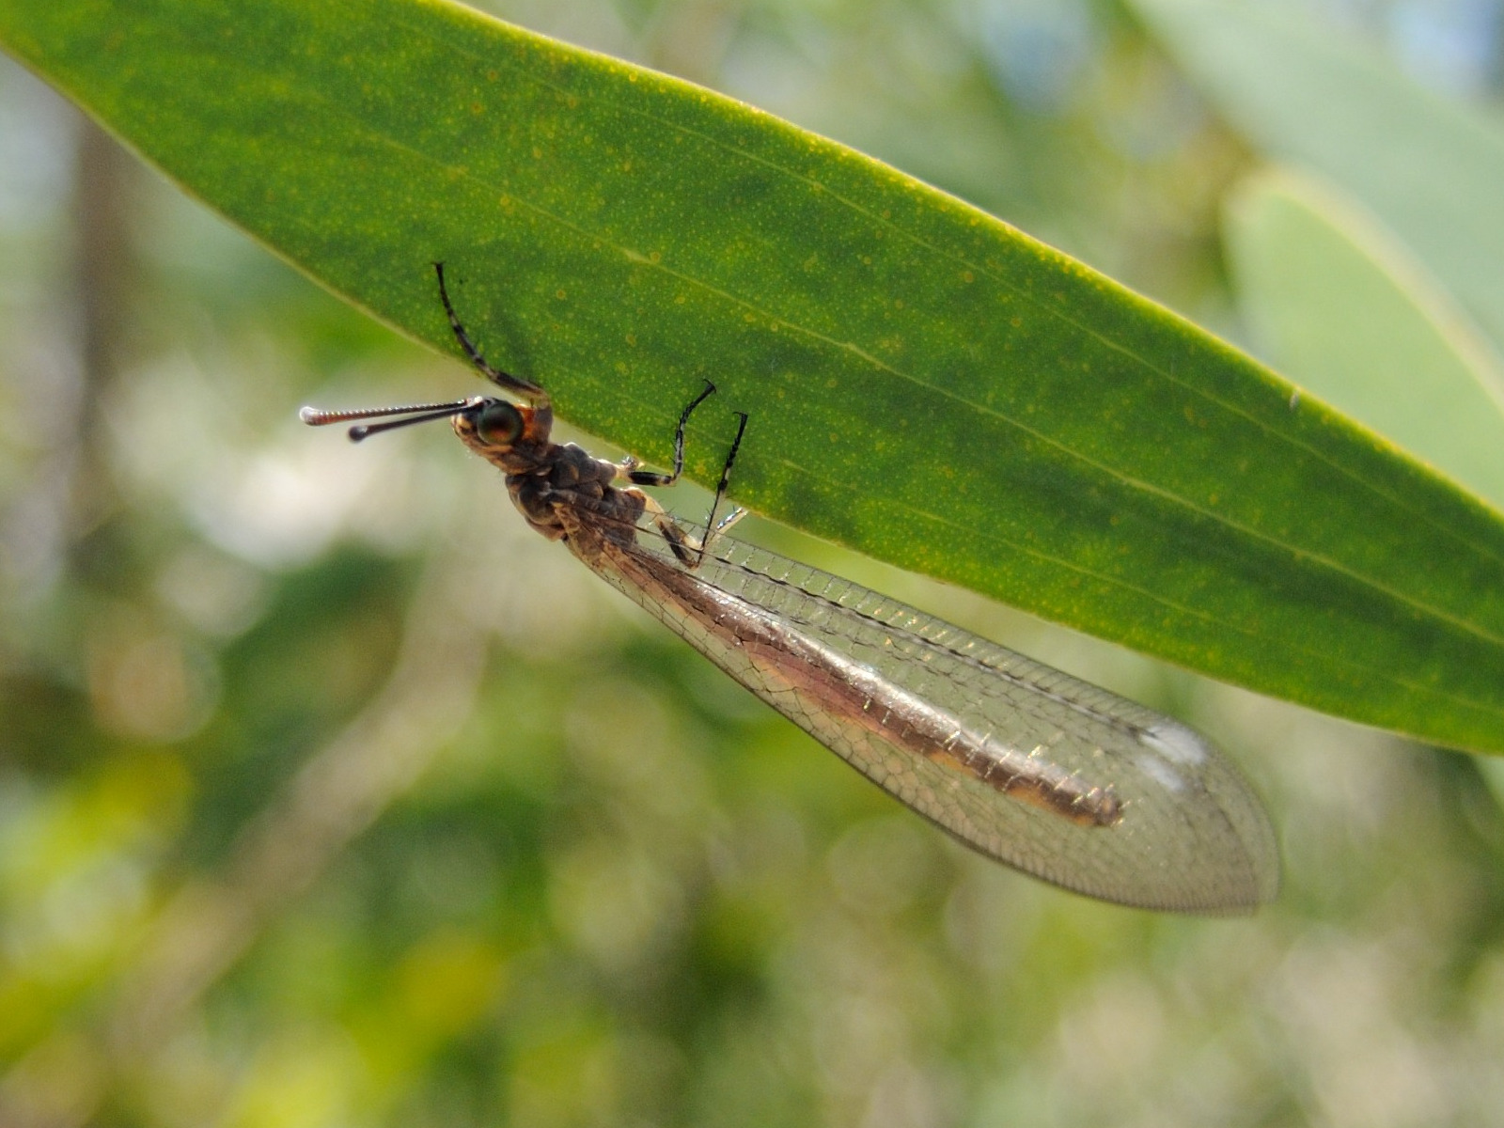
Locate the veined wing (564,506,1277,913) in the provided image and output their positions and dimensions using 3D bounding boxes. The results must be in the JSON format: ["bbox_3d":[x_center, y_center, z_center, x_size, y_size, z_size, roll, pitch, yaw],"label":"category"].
[{"bbox_3d":[0.007,0.006,0.051,0.034,0.009,0.003,27,0,0],"label":"veined wing"}]

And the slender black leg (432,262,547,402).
[{"bbox_3d":[-0.011,-0.009,0.051,0.002,0.007,0.002,-37,0,0],"label":"slender black leg"}]

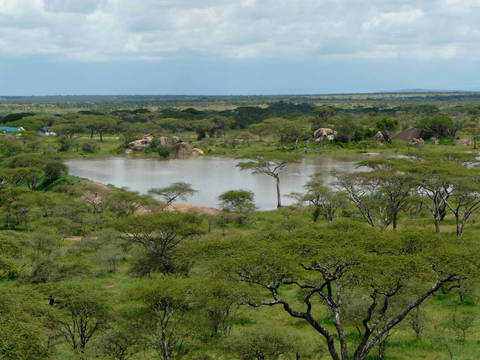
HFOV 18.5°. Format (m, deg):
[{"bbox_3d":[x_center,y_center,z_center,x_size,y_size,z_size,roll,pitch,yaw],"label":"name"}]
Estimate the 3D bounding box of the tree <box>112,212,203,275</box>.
[{"bbox_3d":[-7.809,5.998,138.751,8.510,5.880,8.080,0,3,-3],"label":"tree"}]

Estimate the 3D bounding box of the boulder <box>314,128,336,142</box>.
[{"bbox_3d":[29.978,-15.654,515.370,7.670,4.810,6.140,0,3,3],"label":"boulder"}]

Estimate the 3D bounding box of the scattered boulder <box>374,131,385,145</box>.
[{"bbox_3d":[41.476,-12.636,437.000,2.940,4.080,3.000,0,3,0],"label":"scattered boulder"}]

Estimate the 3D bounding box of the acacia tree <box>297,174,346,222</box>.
[{"bbox_3d":[10.761,2.446,194.103,6.610,6.350,5.950,0,3,3],"label":"acacia tree"}]

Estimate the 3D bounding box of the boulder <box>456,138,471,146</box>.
[{"bbox_3d":[71.543,-12.035,470.447,4.460,2.500,3.570,0,3,9],"label":"boulder"}]

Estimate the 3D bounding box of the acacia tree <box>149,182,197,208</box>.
[{"bbox_3d":[-9.774,2.243,212.561,6.950,3.770,6.250,0,3,-3],"label":"acacia tree"}]

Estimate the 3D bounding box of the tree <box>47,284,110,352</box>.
[{"bbox_3d":[-10.609,9.071,96.932,4.090,4.650,3.890,-1,3,-6],"label":"tree"}]

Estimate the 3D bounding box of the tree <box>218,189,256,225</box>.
[{"bbox_3d":[-0.336,3.458,191.674,4.960,4.710,4.710,0,3,0],"label":"tree"}]

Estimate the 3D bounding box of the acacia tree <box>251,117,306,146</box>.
[{"bbox_3d":[11.787,-15.676,475.145,18.110,9.700,14.490,0,3,1],"label":"acacia tree"}]

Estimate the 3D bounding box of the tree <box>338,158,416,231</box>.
[{"bbox_3d":[16.820,1.806,182.379,9.690,8.950,8.720,0,3,5],"label":"tree"}]

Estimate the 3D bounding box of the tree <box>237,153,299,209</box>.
[{"bbox_3d":[4.069,0.079,218.145,9.210,8.330,8.290,0,3,1],"label":"tree"}]

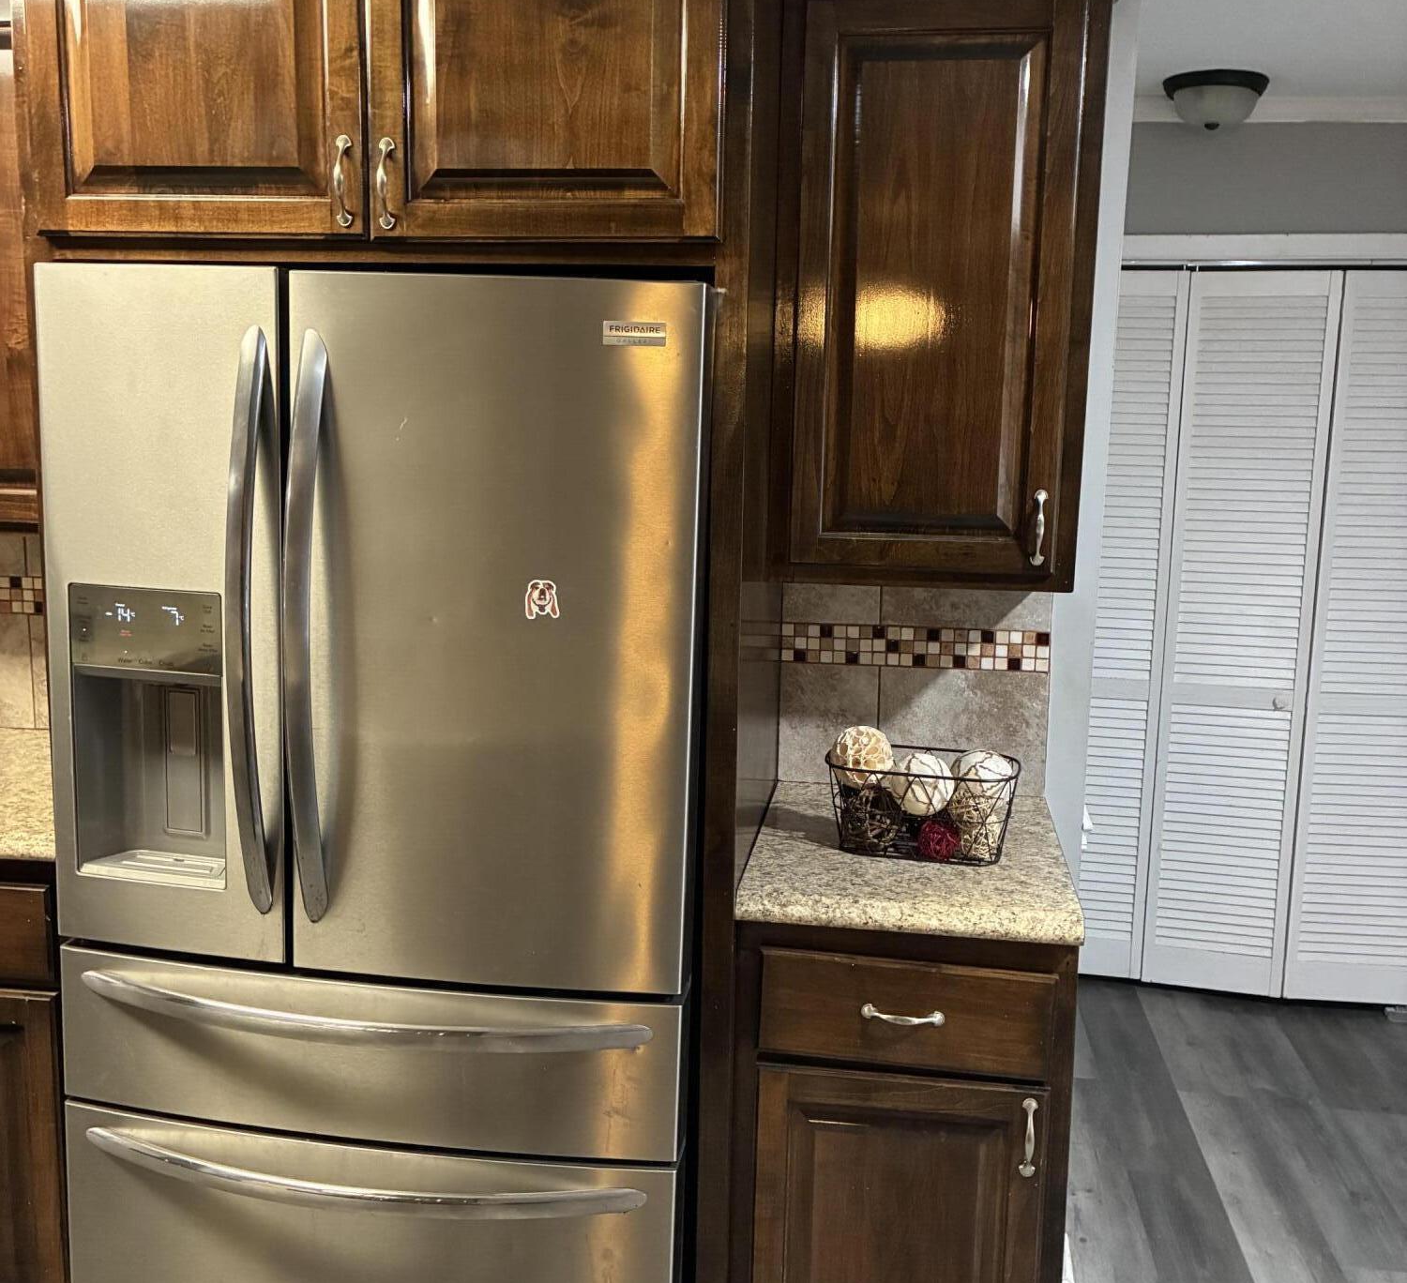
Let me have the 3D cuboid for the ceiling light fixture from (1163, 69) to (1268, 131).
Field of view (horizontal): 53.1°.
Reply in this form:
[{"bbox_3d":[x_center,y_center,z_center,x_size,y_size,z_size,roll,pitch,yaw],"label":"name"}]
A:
[{"bbox_3d":[1.240,-1.302,3.427,0.252,0.117,0.252,3,9,8],"label":"ceiling light fixture"}]

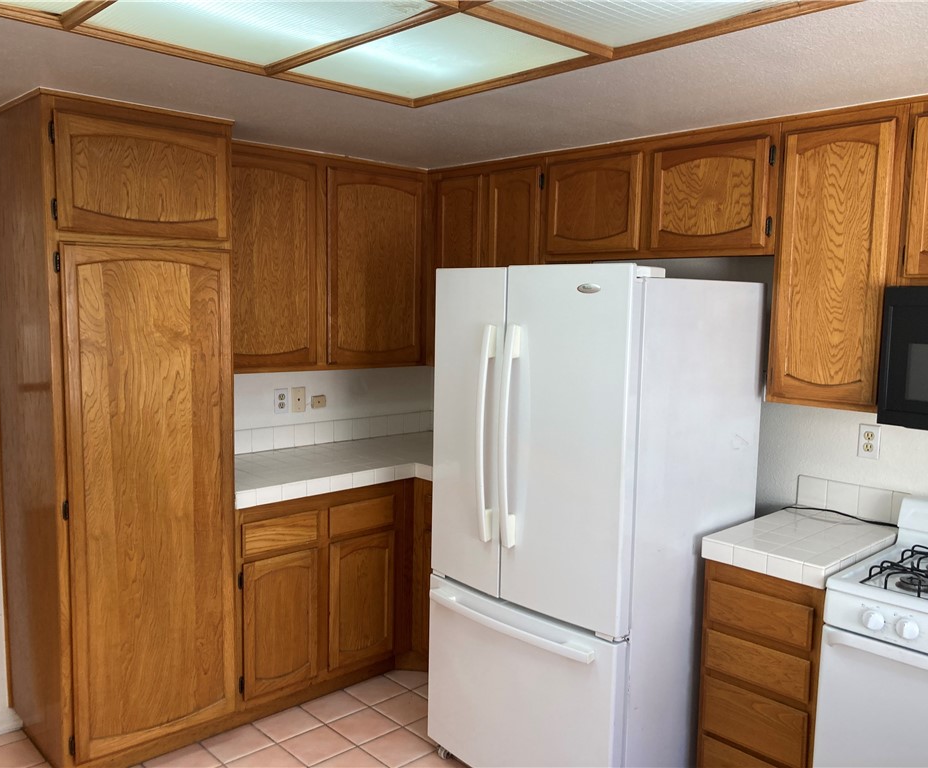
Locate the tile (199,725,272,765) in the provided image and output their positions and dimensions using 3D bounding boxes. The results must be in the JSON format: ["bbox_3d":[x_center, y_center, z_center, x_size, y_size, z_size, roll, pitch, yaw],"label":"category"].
[{"bbox_3d":[-0.832,1.322,3.052,0.202,0.014,0.190,-4,8,-43],"label":"tile"}]

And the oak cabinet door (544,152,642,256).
[{"bbox_3d":[0.517,-0.707,3.288,0.024,0.363,0.453,-4,8,-43],"label":"oak cabinet door"}]

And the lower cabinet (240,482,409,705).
[{"bbox_3d":[-0.749,0.809,3.644,0.860,0.799,0.636,-4,8,-43],"label":"lower cabinet"}]

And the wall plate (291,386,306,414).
[{"bbox_3d":[-0.789,0.075,3.961,0.074,0.118,0.012,-4,8,-43],"label":"wall plate"}]

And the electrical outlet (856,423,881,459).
[{"bbox_3d":[1.390,0.198,2.839,0.012,0.117,0.072,-4,8,-43],"label":"electrical outlet"}]

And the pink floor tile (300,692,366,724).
[{"bbox_3d":[-0.526,1.298,3.336,0.202,0.014,0.190,-4,8,-43],"label":"pink floor tile"}]

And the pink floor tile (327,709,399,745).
[{"bbox_3d":[-0.388,1.317,3.189,0.202,0.014,0.202,-4,8,-43],"label":"pink floor tile"}]

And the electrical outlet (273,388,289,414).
[{"bbox_3d":[-0.858,0.082,3.897,0.072,0.116,0.012,-4,8,-43],"label":"electrical outlet"}]

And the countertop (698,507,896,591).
[{"bbox_3d":[1.109,0.511,2.686,0.643,0.069,0.392,-4,8,-43],"label":"countertop"}]

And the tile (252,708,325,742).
[{"bbox_3d":[-0.679,1.310,3.194,0.202,0.014,0.190,-4,8,-43],"label":"tile"}]

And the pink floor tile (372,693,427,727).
[{"bbox_3d":[-0.235,1.305,3.331,0.202,0.014,0.202,-4,8,-43],"label":"pink floor tile"}]

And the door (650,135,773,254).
[{"bbox_3d":[0.865,-0.660,2.920,0.024,0.356,0.446,-4,8,-43],"label":"door"}]

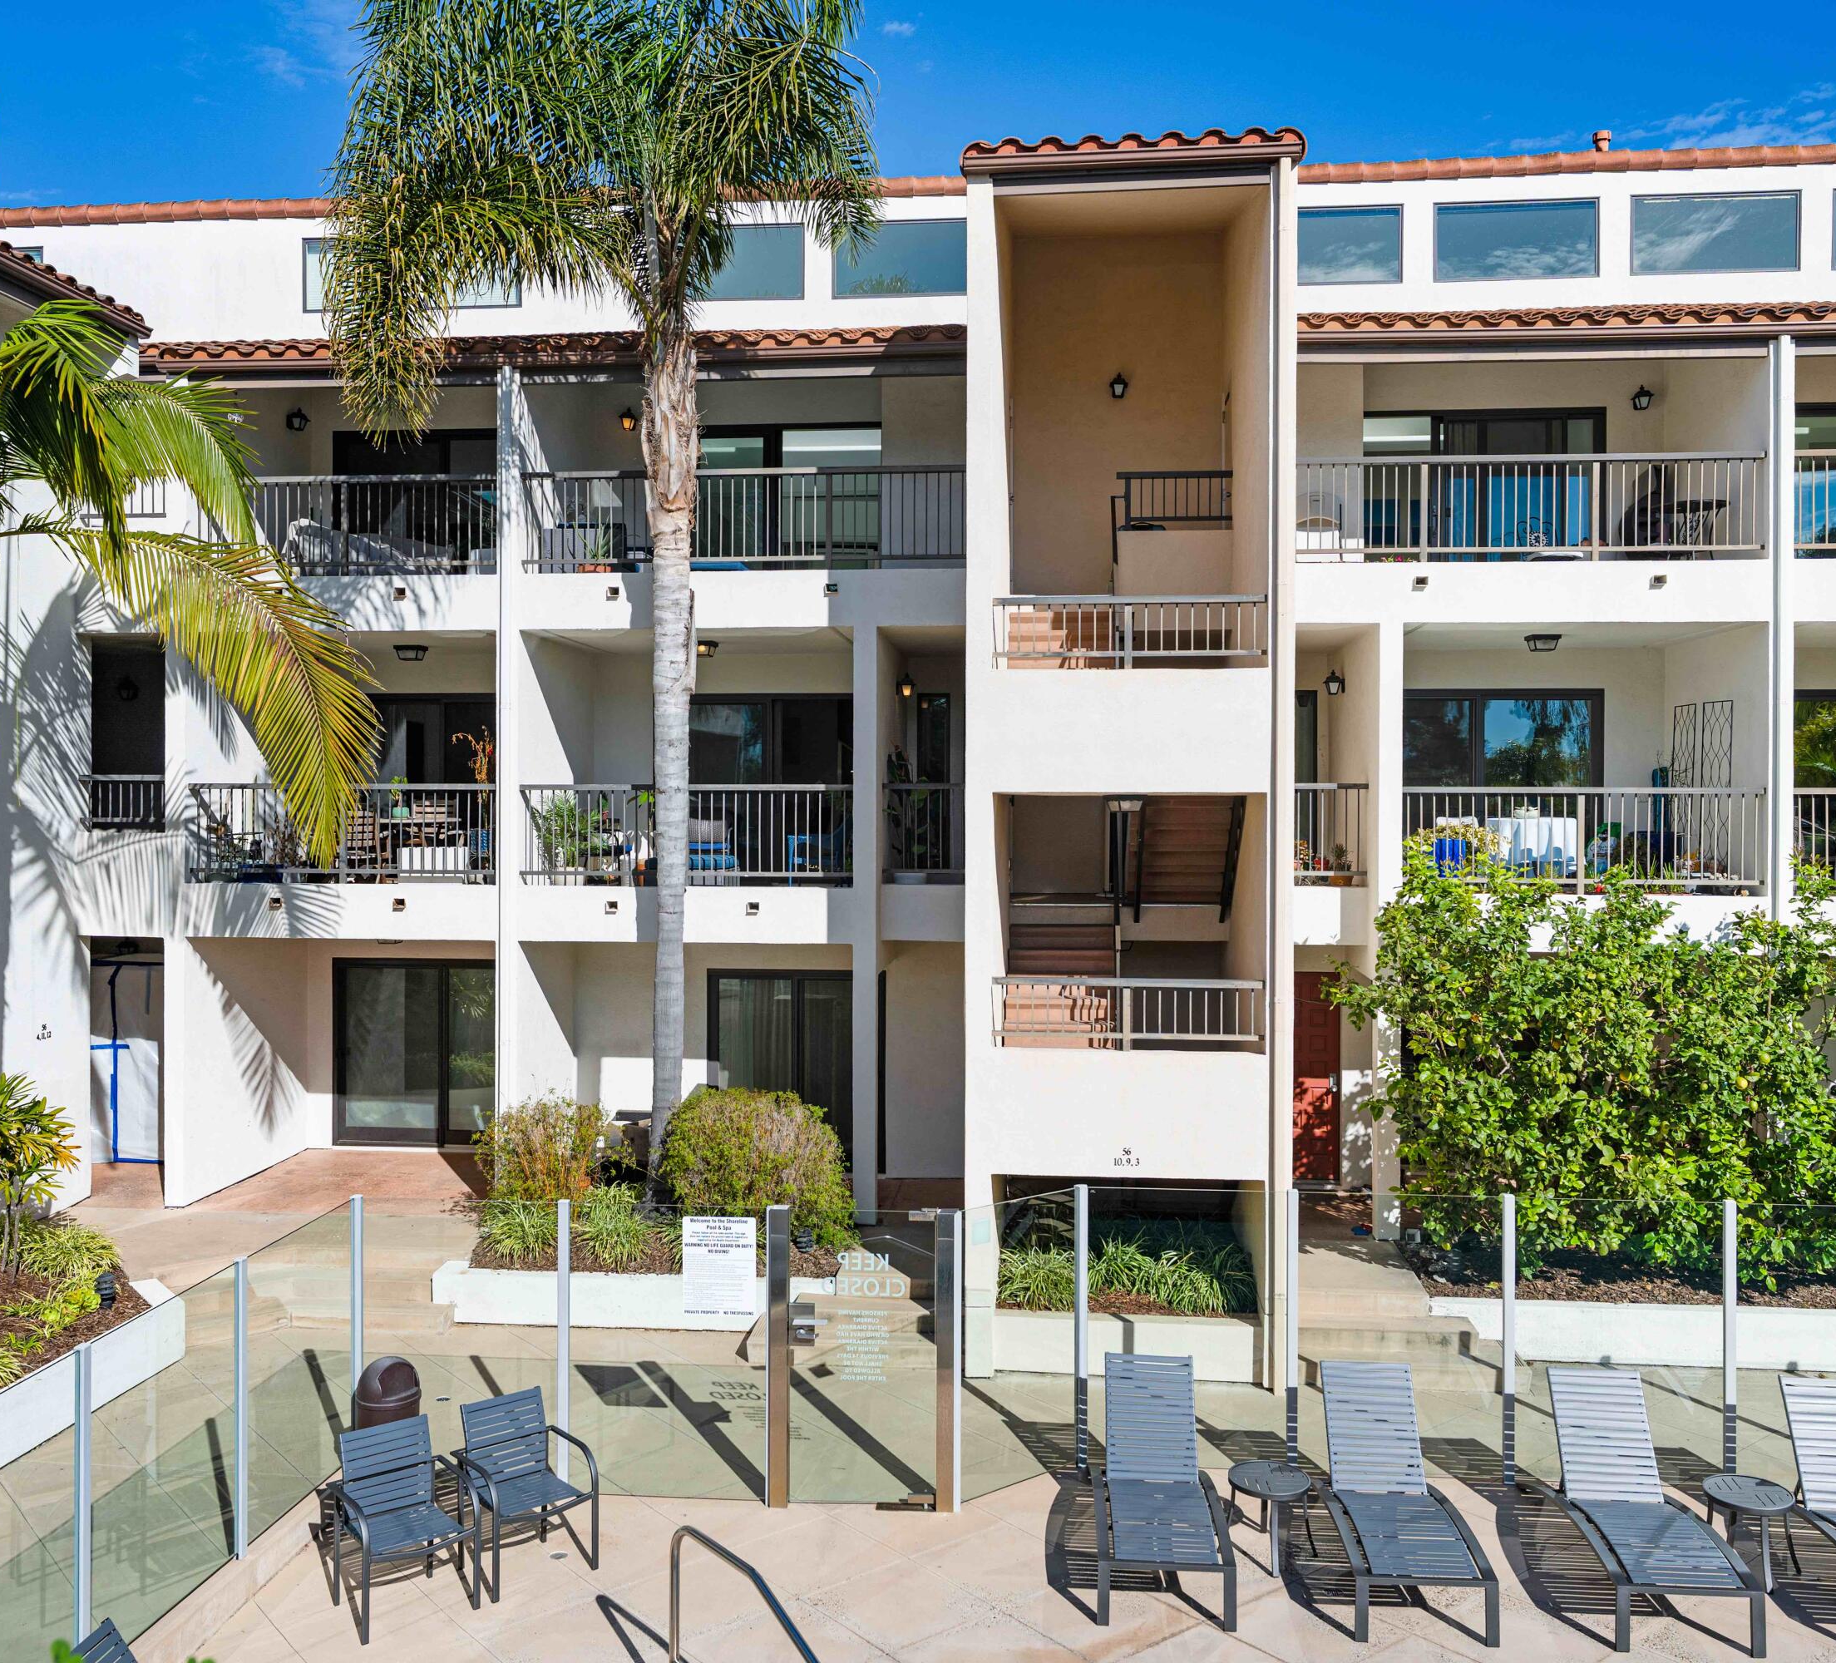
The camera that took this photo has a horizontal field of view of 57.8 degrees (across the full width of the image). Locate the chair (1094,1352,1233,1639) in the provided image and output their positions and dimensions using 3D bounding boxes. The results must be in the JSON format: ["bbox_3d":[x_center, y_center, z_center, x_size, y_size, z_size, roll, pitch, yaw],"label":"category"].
[{"bbox_3d":[1.322,3.547,9.183,0.700,0.860,1.800,0,0,6],"label":"chair"}]

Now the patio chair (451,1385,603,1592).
[{"bbox_3d":[-2.137,3.541,8.957,0.610,0.860,0.600,0,0,-41],"label":"patio chair"}]

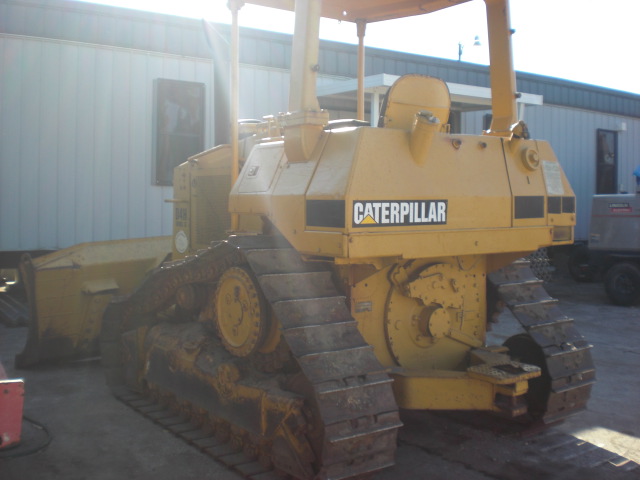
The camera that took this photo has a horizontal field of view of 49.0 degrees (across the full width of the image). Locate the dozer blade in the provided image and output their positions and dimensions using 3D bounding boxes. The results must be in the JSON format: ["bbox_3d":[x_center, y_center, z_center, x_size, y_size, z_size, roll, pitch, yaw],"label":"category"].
[{"bbox_3d":[-1.683,0.568,7.423,0.460,1.100,3.000,3,5,37],"label":"dozer blade"}]

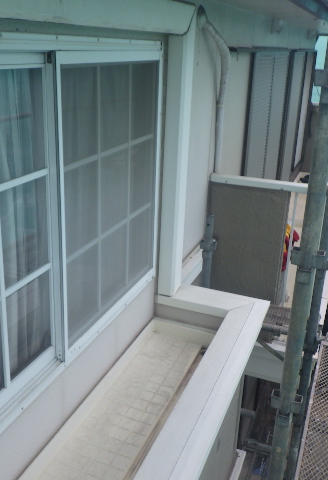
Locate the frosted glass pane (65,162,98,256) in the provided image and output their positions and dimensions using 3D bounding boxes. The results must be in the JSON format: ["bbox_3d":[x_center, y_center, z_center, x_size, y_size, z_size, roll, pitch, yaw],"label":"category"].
[{"bbox_3d":[-0.294,-0.116,1.872,0.012,0.315,0.250,10,22,19],"label":"frosted glass pane"}]

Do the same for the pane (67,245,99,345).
[{"bbox_3d":[-0.308,0.189,1.987,0.012,0.310,0.250,10,22,19],"label":"pane"}]

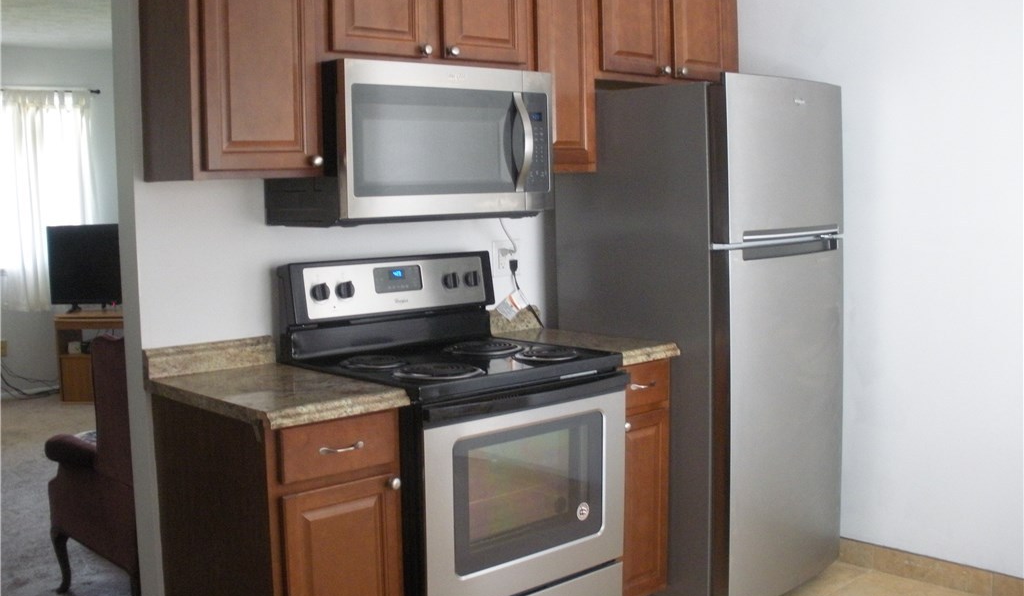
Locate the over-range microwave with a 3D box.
[{"bbox_3d":[-0.301,-0.450,3.166,0.752,0.426,0.444,-6,7,-42],"label":"over-range microwave"}]

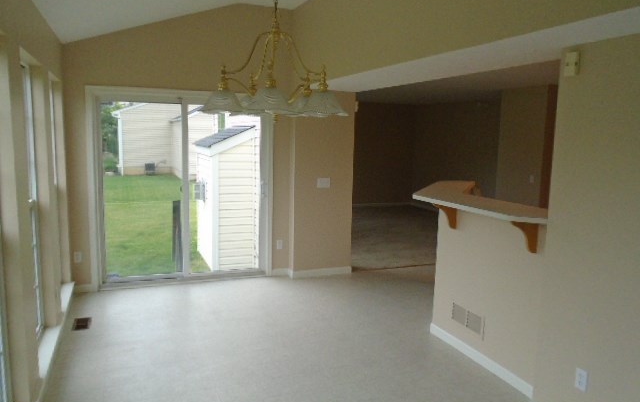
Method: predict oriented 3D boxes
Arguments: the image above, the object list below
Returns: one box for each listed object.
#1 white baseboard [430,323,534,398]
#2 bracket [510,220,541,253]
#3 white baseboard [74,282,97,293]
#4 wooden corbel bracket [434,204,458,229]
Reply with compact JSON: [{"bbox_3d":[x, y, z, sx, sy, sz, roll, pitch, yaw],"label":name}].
[{"bbox_3d":[1.182,1.170,3.557,0.018,0.081,1.193,-2,8,-22],"label":"white baseboard"},{"bbox_3d":[1.274,0.218,3.007,0.203,0.224,0.038,-2,8,-22],"label":"bracket"},{"bbox_3d":[-2.423,0.897,4.903,0.175,0.081,0.018,-2,8,-22],"label":"white baseboard"},{"bbox_3d":[0.970,0.111,3.734,0.203,0.224,0.038,-2,8,-22],"label":"wooden corbel bracket"}]

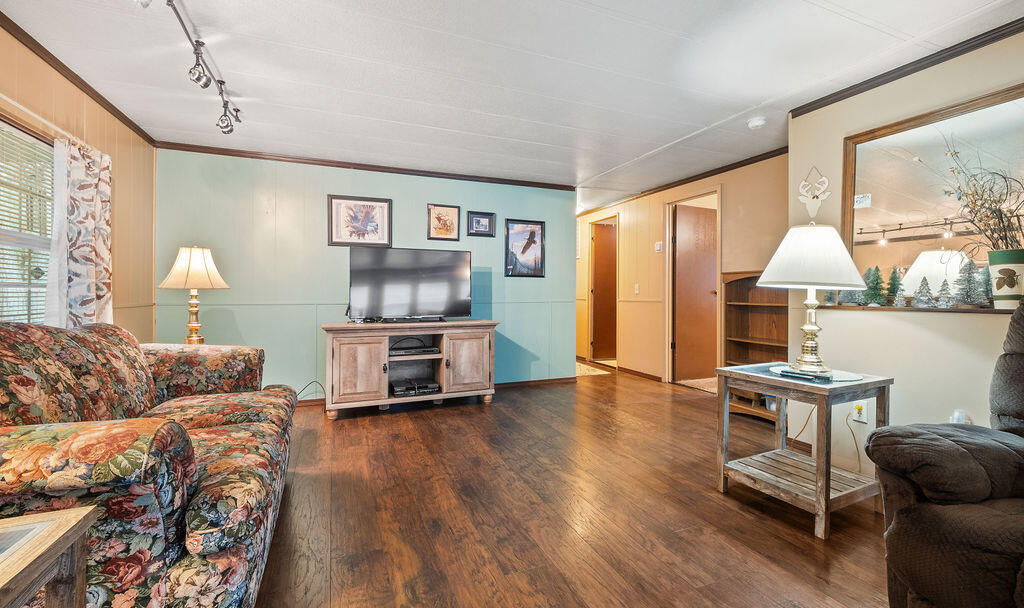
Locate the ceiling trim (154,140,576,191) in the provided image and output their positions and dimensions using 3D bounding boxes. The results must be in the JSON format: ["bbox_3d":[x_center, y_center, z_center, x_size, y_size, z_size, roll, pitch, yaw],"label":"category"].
[{"bbox_3d":[-1.058,-1.317,4.077,3.928,0.064,0.030,-1,1,-23],"label":"ceiling trim"}]

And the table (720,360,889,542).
[{"bbox_3d":[1.364,0.635,1.972,0.513,0.609,0.511,0,1,-25],"label":"table"}]

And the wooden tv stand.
[{"bbox_3d":[-0.887,0.543,3.743,1.500,0.760,0.470,0,1,-23],"label":"wooden tv stand"}]

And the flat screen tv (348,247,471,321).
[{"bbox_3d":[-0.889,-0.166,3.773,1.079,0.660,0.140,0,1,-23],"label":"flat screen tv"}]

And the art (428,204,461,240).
[{"bbox_3d":[-0.691,-0.832,4.241,0.344,0.365,0.025,0,1,-23],"label":"art"}]

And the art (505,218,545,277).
[{"bbox_3d":[0.161,-0.613,4.606,0.493,0.636,0.025,0,1,-23],"label":"art"}]

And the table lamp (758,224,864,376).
[{"bbox_3d":[1.467,-0.039,2.035,0.437,0.724,0.437,0,1,-23],"label":"table lamp"}]

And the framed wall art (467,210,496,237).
[{"bbox_3d":[-0.316,-0.847,4.400,0.318,0.262,0.025,0,1,-23],"label":"framed wall art"}]

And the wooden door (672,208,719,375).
[{"bbox_3d":[2.218,-0.128,4.981,0.671,2.039,0.038,0,1,-23],"label":"wooden door"}]

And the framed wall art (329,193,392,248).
[{"bbox_3d":[-1.428,-0.777,3.927,0.576,0.477,0.025,0,1,-23],"label":"framed wall art"}]

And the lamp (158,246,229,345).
[{"bbox_3d":[-2.293,-0.048,3.009,0.420,0.730,0.420,0,1,-23],"label":"lamp"}]

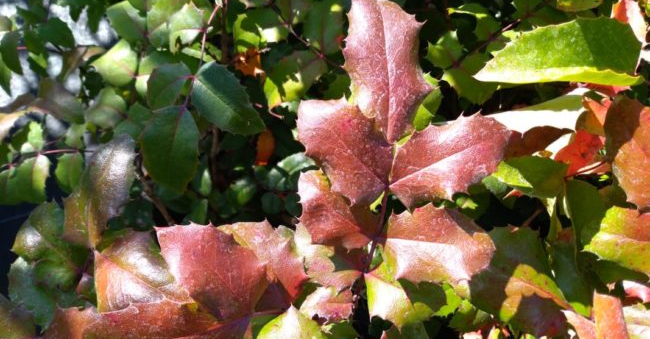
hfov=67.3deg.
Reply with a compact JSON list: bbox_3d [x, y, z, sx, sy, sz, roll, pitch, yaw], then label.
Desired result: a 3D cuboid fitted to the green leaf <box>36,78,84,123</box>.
[{"bbox_3d":[-0.293,-0.076,0.540,0.051,0.012,0.042,31,72,-10],"label":"green leaf"}]

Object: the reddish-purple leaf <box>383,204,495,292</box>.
[{"bbox_3d":[0.074,0.050,0.320,0.075,0.022,0.055,5,69,-4],"label":"reddish-purple leaf"}]

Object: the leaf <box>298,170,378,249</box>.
[{"bbox_3d":[0.008,0.027,0.295,0.058,0.017,0.043,32,78,14],"label":"leaf"}]

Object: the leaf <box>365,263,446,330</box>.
[{"bbox_3d":[0.052,0.082,0.320,0.056,0.016,0.040,24,70,17],"label":"leaf"}]

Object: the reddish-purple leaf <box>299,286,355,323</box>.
[{"bbox_3d":[0.002,0.088,0.315,0.035,0.015,0.024,-6,66,-3],"label":"reddish-purple leaf"}]

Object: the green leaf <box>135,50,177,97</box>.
[{"bbox_3d":[-0.142,-0.086,0.410,0.039,0.010,0.042,-36,72,-21],"label":"green leaf"}]

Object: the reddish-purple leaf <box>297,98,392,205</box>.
[{"bbox_3d":[0.011,-0.016,0.301,0.046,0.018,0.082,-39,64,-10],"label":"reddish-purple leaf"}]

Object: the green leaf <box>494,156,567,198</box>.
[{"bbox_3d":[0.141,0.005,0.335,0.049,0.014,0.033,6,64,3],"label":"green leaf"}]

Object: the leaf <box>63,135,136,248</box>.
[{"bbox_3d":[-0.149,0.013,0.325,0.039,0.020,0.080,9,70,-12],"label":"leaf"}]

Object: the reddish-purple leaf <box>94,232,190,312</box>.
[{"bbox_3d":[-0.119,0.068,0.320,0.073,0.022,0.045,29,72,17],"label":"reddish-purple leaf"}]

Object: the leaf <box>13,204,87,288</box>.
[{"bbox_3d":[-0.214,0.059,0.380,0.058,0.020,0.068,-43,69,-13],"label":"leaf"}]

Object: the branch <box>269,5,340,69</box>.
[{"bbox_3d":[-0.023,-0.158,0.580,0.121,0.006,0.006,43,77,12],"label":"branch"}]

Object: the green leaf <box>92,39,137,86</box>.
[{"bbox_3d":[-0.217,-0.109,0.500,0.045,0.011,0.045,16,80,-11],"label":"green leaf"}]

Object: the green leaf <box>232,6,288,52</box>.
[{"bbox_3d":[-0.073,-0.159,0.550,0.063,0.018,0.053,6,64,3],"label":"green leaf"}]

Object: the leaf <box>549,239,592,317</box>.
[{"bbox_3d":[0.179,0.078,0.355,0.035,0.013,0.058,-14,80,-9],"label":"leaf"}]

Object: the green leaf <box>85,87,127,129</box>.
[{"bbox_3d":[-0.238,-0.067,0.530,0.043,0.012,0.046,14,76,-12],"label":"green leaf"}]

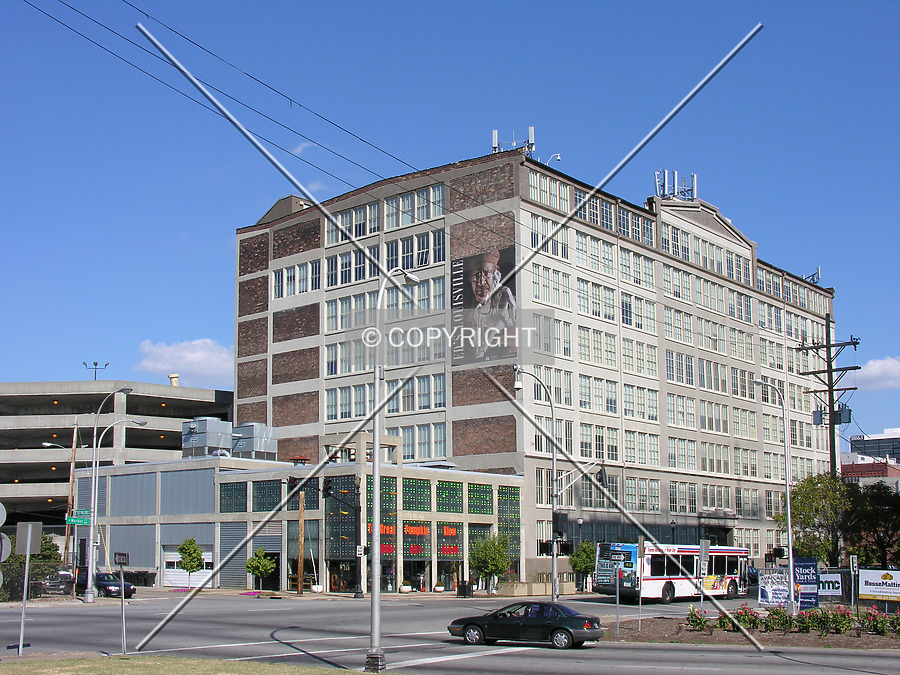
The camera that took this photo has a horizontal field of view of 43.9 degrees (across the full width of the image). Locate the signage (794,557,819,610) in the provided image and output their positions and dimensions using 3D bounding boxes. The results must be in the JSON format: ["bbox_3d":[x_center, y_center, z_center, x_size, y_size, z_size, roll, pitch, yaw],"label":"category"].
[{"bbox_3d":[16.263,11.245,51.000,1.220,2.400,0.120,1,-10,-5],"label":"signage"}]

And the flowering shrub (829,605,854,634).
[{"bbox_3d":[12.554,9.050,35.850,0.792,0.919,0.792,0,-11,0],"label":"flowering shrub"}]

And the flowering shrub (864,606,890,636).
[{"bbox_3d":[13.574,9.018,35.500,0.830,0.920,0.830,0,-10,0],"label":"flowering shrub"}]

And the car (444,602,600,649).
[{"bbox_3d":[2.260,8.537,33.495,4.480,1.370,1.700,-4,-11,20],"label":"car"}]

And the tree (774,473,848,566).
[{"bbox_3d":[19.478,10.638,60.089,3.909,6.732,3.909,0,-11,0],"label":"tree"}]

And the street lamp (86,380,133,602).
[{"bbox_3d":[-17.220,7.964,57.176,2.200,10.870,0.500,9,-13,-39],"label":"street lamp"}]

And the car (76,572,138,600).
[{"bbox_3d":[-19.517,14.000,63.280,4.500,1.420,1.760,-10,-15,44],"label":"car"}]

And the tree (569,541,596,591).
[{"bbox_3d":[8.361,14.236,69.500,2.100,3.200,2.100,0,-10,0],"label":"tree"}]

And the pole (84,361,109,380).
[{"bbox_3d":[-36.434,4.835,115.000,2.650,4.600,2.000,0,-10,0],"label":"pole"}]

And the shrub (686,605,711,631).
[{"bbox_3d":[8.273,9.329,37.218,0.799,0.825,0.799,0,-11,0],"label":"shrub"}]

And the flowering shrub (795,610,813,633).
[{"bbox_3d":[11.557,9.256,36.500,0.620,0.730,0.620,0,-10,0],"label":"flowering shrub"}]

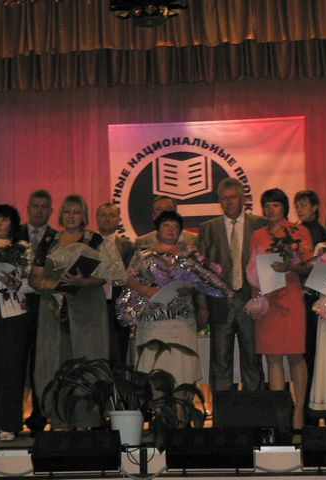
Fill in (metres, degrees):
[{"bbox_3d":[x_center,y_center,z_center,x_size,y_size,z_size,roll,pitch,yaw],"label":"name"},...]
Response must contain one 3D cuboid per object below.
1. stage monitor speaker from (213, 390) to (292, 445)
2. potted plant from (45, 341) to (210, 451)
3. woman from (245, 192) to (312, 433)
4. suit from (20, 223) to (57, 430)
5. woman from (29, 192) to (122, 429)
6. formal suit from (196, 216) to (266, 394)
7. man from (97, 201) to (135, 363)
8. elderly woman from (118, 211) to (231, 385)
[{"bbox_3d":[0.593,1.173,6.864,0.490,0.336,0.400,-1,-5,3],"label":"stage monitor speaker"},{"bbox_3d":[-0.237,0.980,6.687,1.050,0.684,0.750,-1,-6,0],"label":"potted plant"},{"bbox_3d":[0.797,0.496,7.020,0.470,1.704,0.380,-2,-5,11],"label":"woman"},{"bbox_3d":[-0.883,0.623,7.577,0.520,1.511,0.320,-1,-6,2],"label":"suit"},{"bbox_3d":[-0.599,0.524,7.119,0.600,1.689,0.430,-1,-6,0],"label":"woman"},{"bbox_3d":[0.491,0.576,7.316,0.530,1.550,0.320,-2,-5,6],"label":"formal suit"},{"bbox_3d":[-0.389,0.569,7.768,0.500,1.715,0.320,-1,-6,0],"label":"man"},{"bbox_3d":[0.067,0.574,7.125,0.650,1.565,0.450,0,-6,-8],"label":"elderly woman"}]

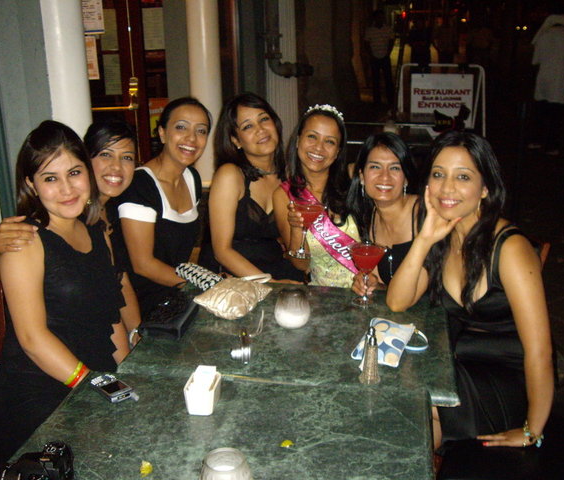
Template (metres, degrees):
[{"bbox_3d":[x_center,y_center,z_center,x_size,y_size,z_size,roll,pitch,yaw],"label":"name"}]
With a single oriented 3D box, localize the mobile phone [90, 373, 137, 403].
[{"bbox_3d":[-0.373,0.327,1.531,0.052,0.021,0.104,-16,21,-40],"label":"mobile phone"}]

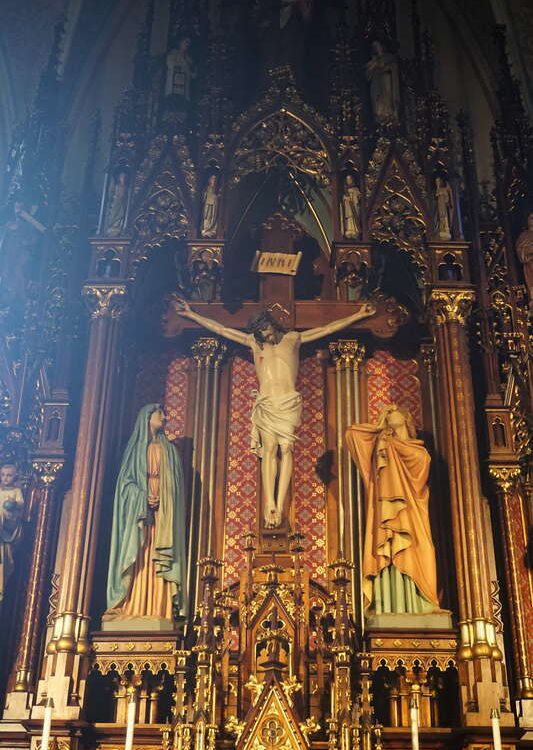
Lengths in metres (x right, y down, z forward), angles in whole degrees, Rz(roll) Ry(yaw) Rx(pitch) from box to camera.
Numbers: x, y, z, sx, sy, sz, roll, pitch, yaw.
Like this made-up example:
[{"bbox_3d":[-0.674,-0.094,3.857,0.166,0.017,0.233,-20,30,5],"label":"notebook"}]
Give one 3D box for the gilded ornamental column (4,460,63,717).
[{"bbox_3d":[-1.542,1.418,6.883,0.205,1.769,0.205,1,-29,0],"label":"gilded ornamental column"}]

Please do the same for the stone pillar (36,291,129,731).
[{"bbox_3d":[-1.349,0.777,7.615,0.350,3.380,0.320,1,-30,0],"label":"stone pillar"}]

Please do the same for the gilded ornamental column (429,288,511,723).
[{"bbox_3d":[1.490,0.828,7.613,0.350,3.380,0.320,1,-30,0],"label":"gilded ornamental column"}]

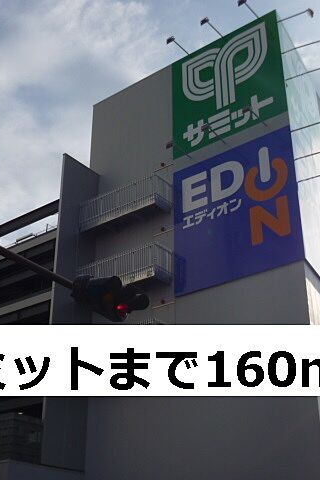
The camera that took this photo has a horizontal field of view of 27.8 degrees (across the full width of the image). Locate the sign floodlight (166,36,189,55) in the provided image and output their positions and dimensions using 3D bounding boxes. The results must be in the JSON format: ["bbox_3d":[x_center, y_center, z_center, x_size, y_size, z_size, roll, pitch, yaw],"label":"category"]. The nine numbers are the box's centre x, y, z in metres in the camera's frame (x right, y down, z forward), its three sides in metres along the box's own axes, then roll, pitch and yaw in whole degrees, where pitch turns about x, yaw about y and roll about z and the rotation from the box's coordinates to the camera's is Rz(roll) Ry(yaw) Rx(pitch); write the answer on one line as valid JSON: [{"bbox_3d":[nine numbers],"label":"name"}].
[{"bbox_3d":[1.051,-9.876,33.183,0.447,0.341,1.576,-19,-33,32],"label":"sign floodlight"}]

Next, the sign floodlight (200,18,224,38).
[{"bbox_3d":[2.692,-10.418,32.080,0.447,0.341,1.576,-19,-33,32],"label":"sign floodlight"}]

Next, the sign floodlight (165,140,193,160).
[{"bbox_3d":[0.977,-4.088,30.145,0.447,0.341,1.683,-19,-33,32],"label":"sign floodlight"}]

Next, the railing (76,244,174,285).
[{"bbox_3d":[-1.613,1.749,29.552,4.558,1.555,1.299,-19,-33,32],"label":"railing"}]

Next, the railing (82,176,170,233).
[{"bbox_3d":[-1.624,-1.447,31.231,4.558,1.555,1.299,-19,-33,32],"label":"railing"}]

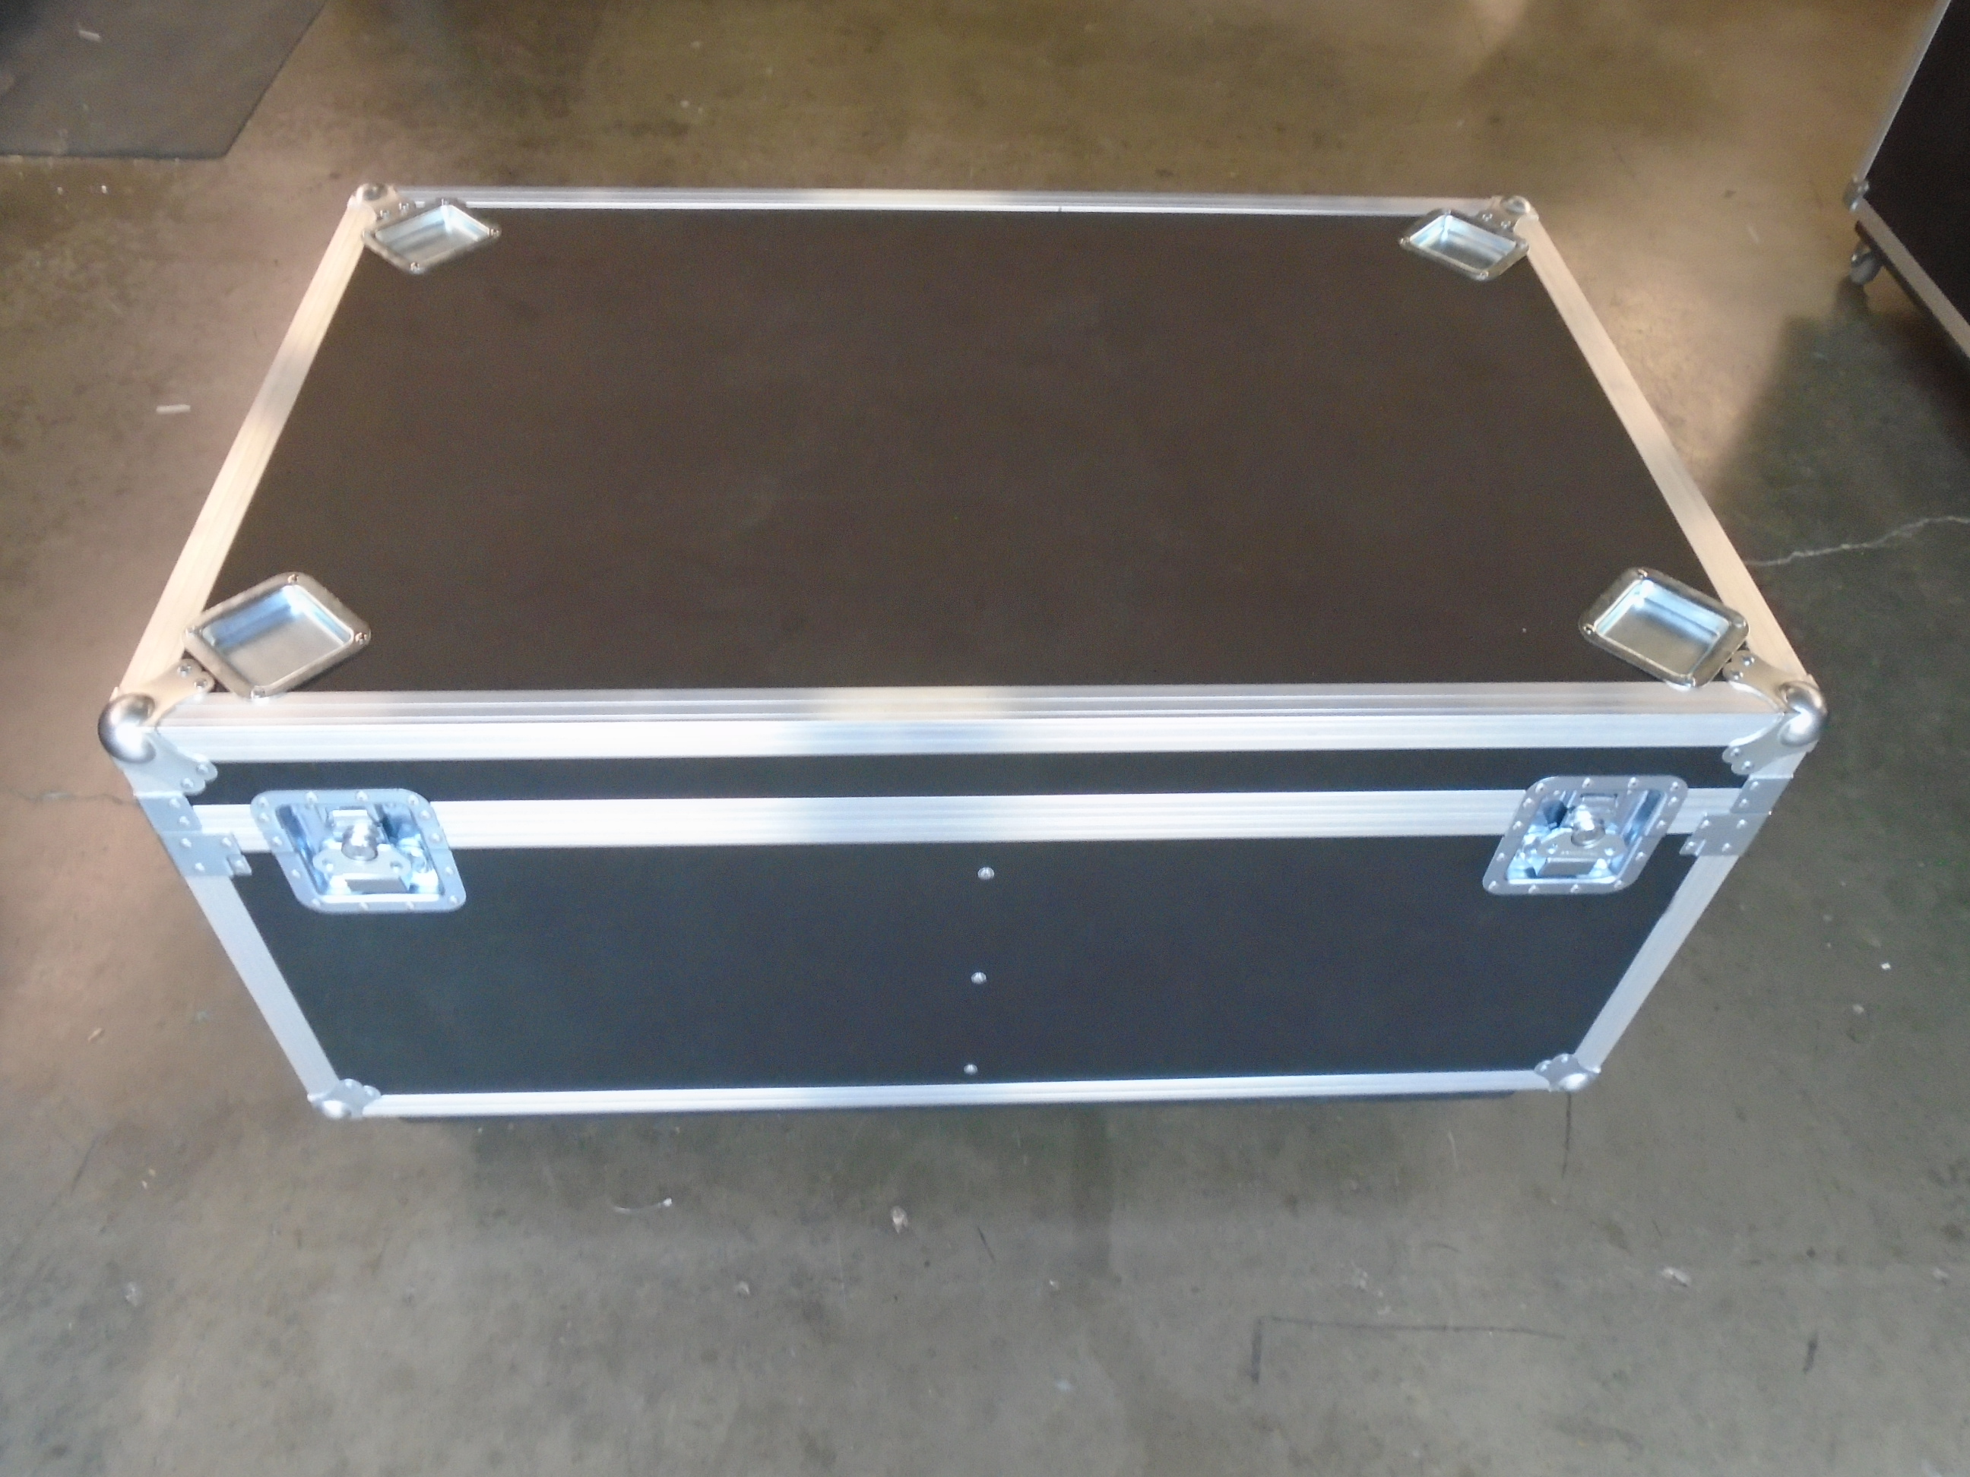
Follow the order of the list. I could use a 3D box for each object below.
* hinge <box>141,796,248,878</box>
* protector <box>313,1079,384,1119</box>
[{"bbox_3d":[-0.502,0.053,0.950,0.046,0.081,0.032,-1,47,-3],"label":"hinge"},{"bbox_3d":[-0.511,0.269,1.206,0.054,0.064,0.058,-1,47,-3],"label":"protector"}]

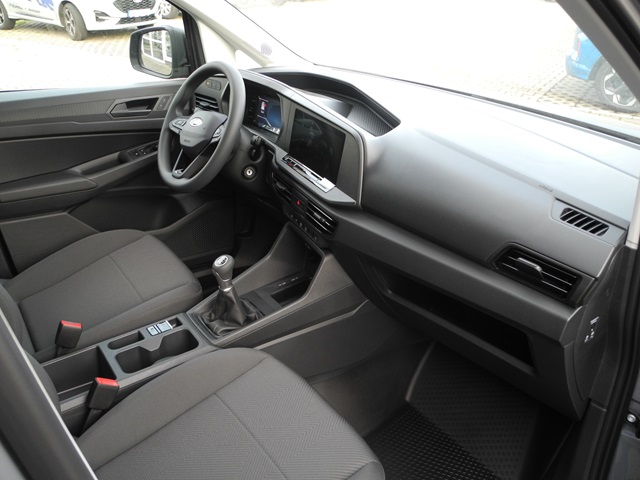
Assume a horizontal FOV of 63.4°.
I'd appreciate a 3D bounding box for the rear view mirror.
[{"bbox_3d":[-0.571,-0.678,1.849,0.215,0.168,0.110,21,33,27],"label":"rear view mirror"}]

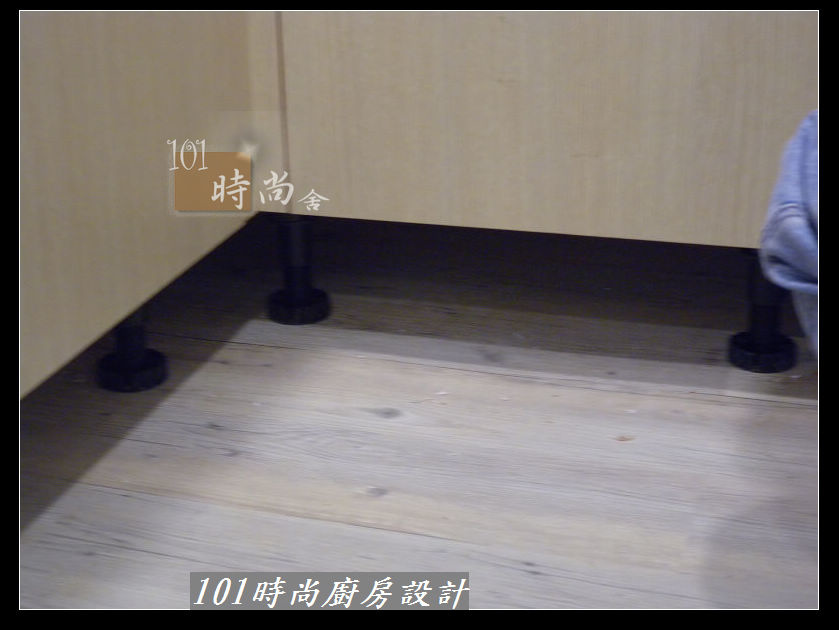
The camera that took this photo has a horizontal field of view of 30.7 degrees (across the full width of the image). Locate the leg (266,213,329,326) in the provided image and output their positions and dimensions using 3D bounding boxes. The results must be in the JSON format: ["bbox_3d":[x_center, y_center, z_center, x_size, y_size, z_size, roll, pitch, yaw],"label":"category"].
[{"bbox_3d":[-0.120,-0.053,1.497,0.061,0.113,0.061,-1,21,0],"label":"leg"}]

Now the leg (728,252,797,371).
[{"bbox_3d":[0.311,-0.011,1.370,0.061,0.113,0.061,6,22,17],"label":"leg"}]

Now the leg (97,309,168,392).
[{"bbox_3d":[-0.257,0.004,1.350,0.061,0.113,0.061,6,22,17],"label":"leg"}]

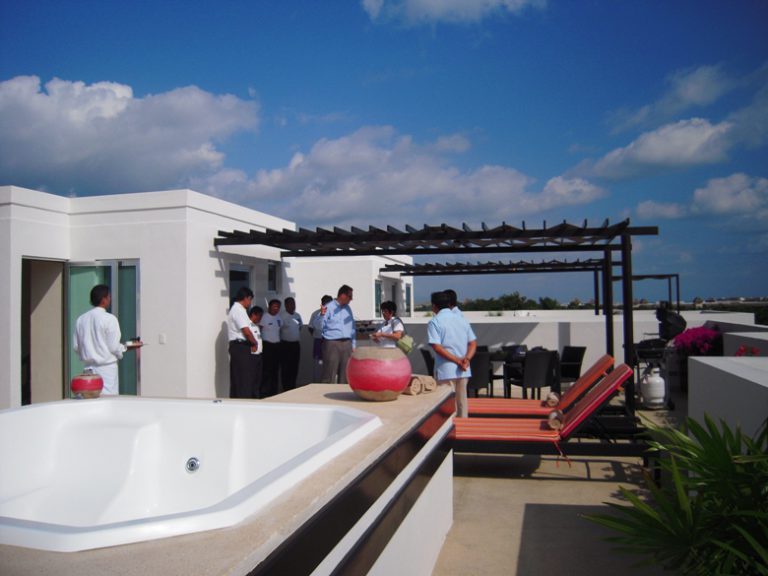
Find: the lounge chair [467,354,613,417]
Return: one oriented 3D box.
[{"bbox_3d":[1.679,1.213,6.788,2.000,0.930,0.650,-1,-2,15],"label":"lounge chair"}]

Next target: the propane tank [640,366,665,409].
[{"bbox_3d":[3.749,1.401,8.656,0.325,0.570,0.325,-1,-2,15],"label":"propane tank"}]

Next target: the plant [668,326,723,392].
[{"bbox_3d":[5.175,1.189,10.390,0.800,1.100,0.800,-1,-2,15],"label":"plant"}]

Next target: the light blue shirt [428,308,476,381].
[{"bbox_3d":[0.710,0.586,6.442,0.520,0.740,0.330,0,-2,-28],"label":"light blue shirt"}]

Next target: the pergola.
[{"bbox_3d":[0.818,0.480,9.398,5.880,2.570,2.700,-1,-2,15],"label":"pergola"}]

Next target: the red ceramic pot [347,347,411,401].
[{"bbox_3d":[-0.033,0.541,3.958,0.410,0.325,0.410,-1,-2,0],"label":"red ceramic pot"}]

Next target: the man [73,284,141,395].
[{"bbox_3d":[-2.822,0.850,6.271,0.520,1.740,0.480,-1,-2,22],"label":"man"}]

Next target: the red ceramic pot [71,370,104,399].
[{"bbox_3d":[-1.967,0.644,4.150,0.217,0.180,0.217,-1,-2,0],"label":"red ceramic pot"}]

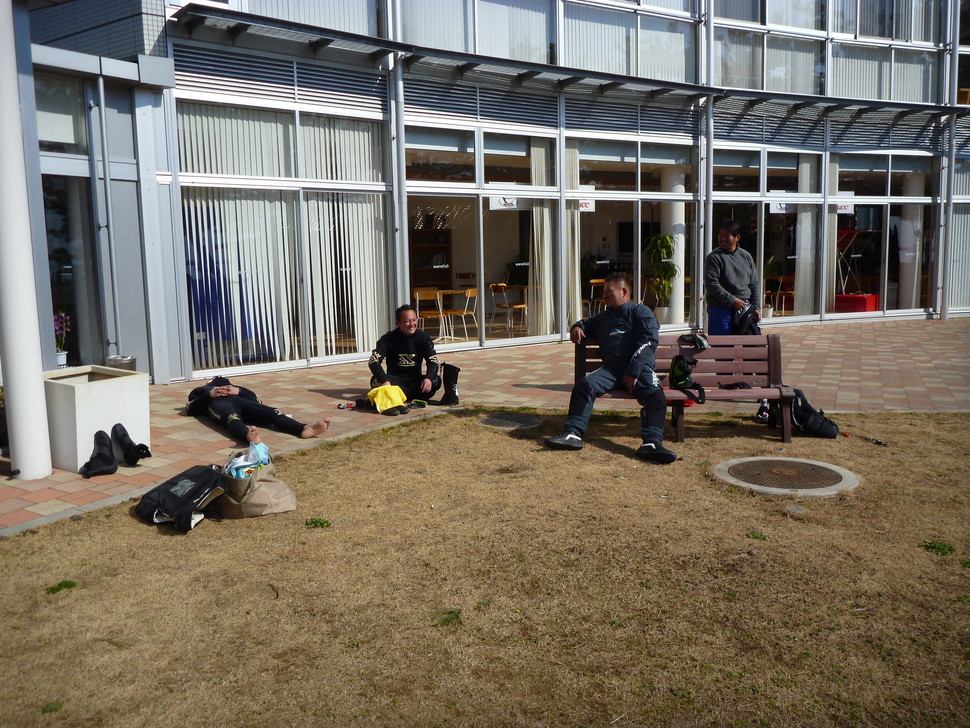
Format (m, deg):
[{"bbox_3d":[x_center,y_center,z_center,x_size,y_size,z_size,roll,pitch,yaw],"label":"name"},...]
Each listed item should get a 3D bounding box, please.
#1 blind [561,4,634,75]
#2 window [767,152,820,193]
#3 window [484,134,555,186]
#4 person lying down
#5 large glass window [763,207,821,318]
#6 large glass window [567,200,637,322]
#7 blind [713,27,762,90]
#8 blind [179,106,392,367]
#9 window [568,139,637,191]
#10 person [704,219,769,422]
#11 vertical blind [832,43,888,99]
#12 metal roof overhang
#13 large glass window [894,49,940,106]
[{"bbox_3d":[1.763,-4.904,11.967,1.330,0.960,0.060,-5,9,-28],"label":"blind"},{"bbox_3d":[5.468,-3.375,13.863,1.180,0.700,0.060,-4,9,-20],"label":"window"},{"bbox_3d":[0.543,-3.087,11.887,1.355,0.784,0.080,-6,8,-32],"label":"window"},{"bbox_3d":[-2.024,0.360,6.698,0.750,0.280,1.680,-6,10,-31],"label":"person lying down"},{"bbox_3d":[5.880,-1.975,14.981,1.457,2.140,0.080,-5,8,-23],"label":"large glass window"},{"bbox_3d":[1.866,-1.534,12.483,1.360,2.080,0.060,-5,9,-28],"label":"large glass window"},{"bbox_3d":[4.544,-5.481,14.101,1.184,1.095,0.100,-5,8,-23],"label":"blind"},{"bbox_3d":[-2.334,-1.546,9.724,2.620,3.000,0.100,-7,10,-38],"label":"blind"},{"bbox_3d":[1.903,-3.205,12.663,1.423,0.812,0.080,-5,8,-27],"label":"window"},{"bbox_3d":[2.076,-0.370,6.518,0.520,1.650,0.400,1,8,11],"label":"person"},{"bbox_3d":[7.250,-5.623,15.135,1.467,1.047,0.100,-4,8,-19],"label":"vertical blind"},{"bbox_3d":[3.048,-4.441,12.454,15.149,0.240,1.350,-5,8,-28],"label":"metal roof overhang"},{"bbox_3d":[7.868,-5.278,14.392,0.980,0.950,0.060,-3,8,-14],"label":"large glass window"}]

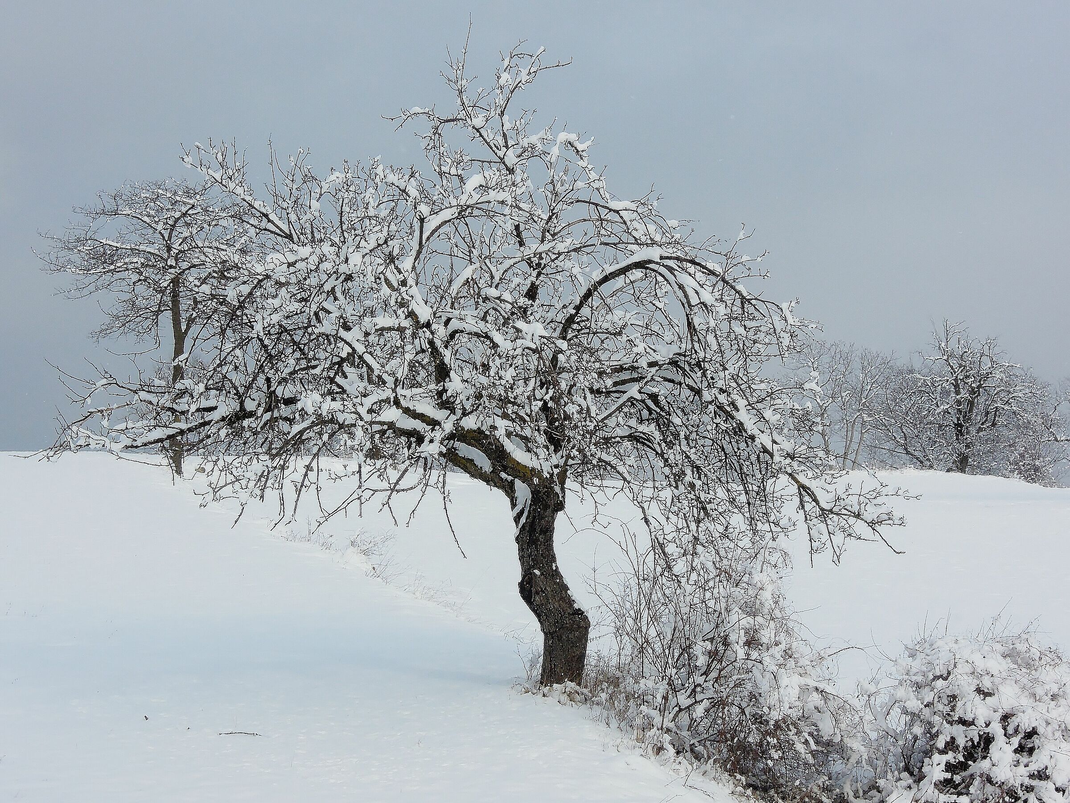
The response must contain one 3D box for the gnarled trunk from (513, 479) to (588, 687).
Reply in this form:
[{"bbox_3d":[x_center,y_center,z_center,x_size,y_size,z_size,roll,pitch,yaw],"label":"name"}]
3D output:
[{"bbox_3d":[0.123,1.421,24.000,0.604,1.603,0.460,0,-1,0],"label":"gnarled trunk"}]

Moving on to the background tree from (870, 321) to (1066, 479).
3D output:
[{"bbox_3d":[11.919,-0.023,85.000,5.379,4.345,4.900,0,-1,0],"label":"background tree"}]

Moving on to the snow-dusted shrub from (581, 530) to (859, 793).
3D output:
[{"bbox_3d":[1.253,1.763,20.600,1.811,1.772,1.700,0,-1,0],"label":"snow-dusted shrub"}]

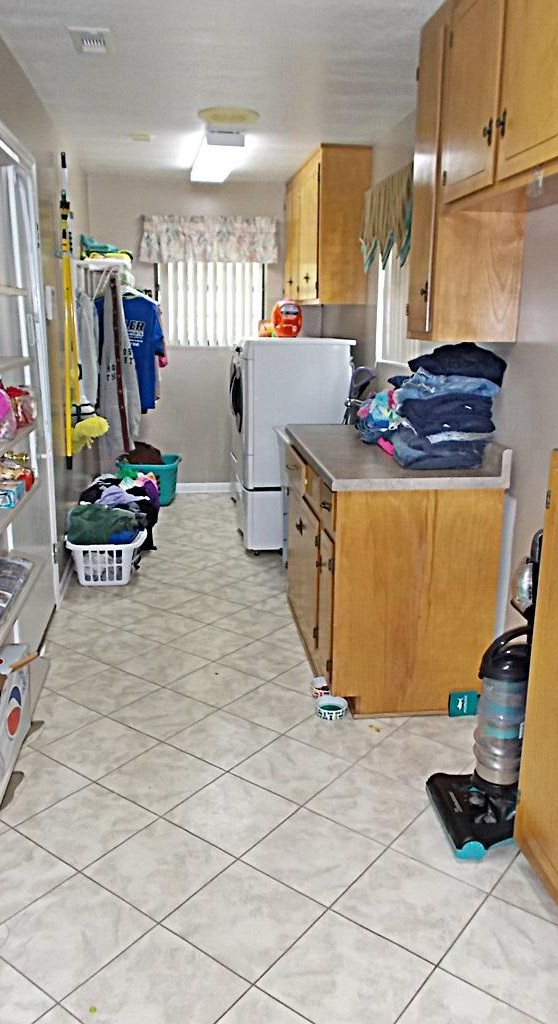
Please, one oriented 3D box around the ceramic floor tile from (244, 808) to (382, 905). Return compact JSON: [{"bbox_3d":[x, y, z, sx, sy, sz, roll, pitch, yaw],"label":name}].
[{"bbox_3d":[0.102,0.974,2.186,0.305,0.012,0.305,11,17,36],"label":"ceramic floor tile"}]

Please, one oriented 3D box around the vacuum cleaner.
[{"bbox_3d":[0.675,0.456,2.234,0.380,0.980,0.350,-3,14,-14],"label":"vacuum cleaner"}]

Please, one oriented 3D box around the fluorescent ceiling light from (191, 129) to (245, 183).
[{"bbox_3d":[-0.422,-2.373,5.142,0.220,0.105,1.200,-2,14,-10],"label":"fluorescent ceiling light"}]

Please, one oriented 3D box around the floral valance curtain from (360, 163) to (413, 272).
[{"bbox_3d":[0.595,-1.487,3.954,0.100,0.460,1.100,-1,14,-7],"label":"floral valance curtain"}]

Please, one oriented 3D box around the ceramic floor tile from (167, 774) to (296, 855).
[{"bbox_3d":[-0.143,0.923,2.359,0.302,0.010,0.302,11,17,36],"label":"ceramic floor tile"}]

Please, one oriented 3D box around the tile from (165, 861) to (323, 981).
[{"bbox_3d":[-0.086,1.024,1.945,0.302,0.010,0.302,11,17,36],"label":"tile"}]

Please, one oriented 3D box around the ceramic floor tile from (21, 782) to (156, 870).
[{"bbox_3d":[-0.558,0.918,2.264,0.296,0.010,0.296,11,17,36],"label":"ceramic floor tile"}]

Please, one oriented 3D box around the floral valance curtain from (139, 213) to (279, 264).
[{"bbox_3d":[-0.571,-2.205,6.242,1.120,0.365,0.100,-1,14,-8],"label":"floral valance curtain"}]

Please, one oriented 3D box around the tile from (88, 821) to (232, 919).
[{"bbox_3d":[-0.327,0.978,2.123,0.302,0.010,0.302,11,17,36],"label":"tile"}]

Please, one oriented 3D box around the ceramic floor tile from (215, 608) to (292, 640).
[{"bbox_3d":[-0.131,0.563,3.836,0.302,0.010,0.302,11,17,36],"label":"ceramic floor tile"}]

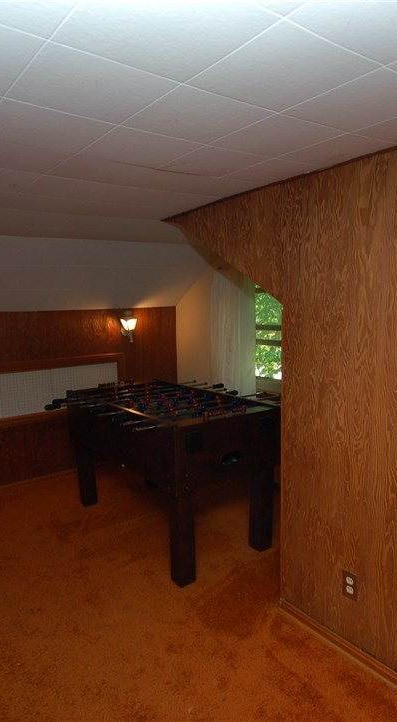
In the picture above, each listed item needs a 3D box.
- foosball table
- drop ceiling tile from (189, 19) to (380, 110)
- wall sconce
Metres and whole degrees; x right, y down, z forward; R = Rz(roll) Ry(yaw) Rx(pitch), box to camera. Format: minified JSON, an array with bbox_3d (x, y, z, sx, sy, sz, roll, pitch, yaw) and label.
[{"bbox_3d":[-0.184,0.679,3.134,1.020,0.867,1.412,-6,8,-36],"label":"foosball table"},{"bbox_3d":[0.181,-0.642,0.997,0.308,0.020,0.308,-8,11,-37],"label":"drop ceiling tile"},{"bbox_3d":[-0.679,-0.335,4.390,0.130,0.310,0.190,-6,8,-37],"label":"wall sconce"}]

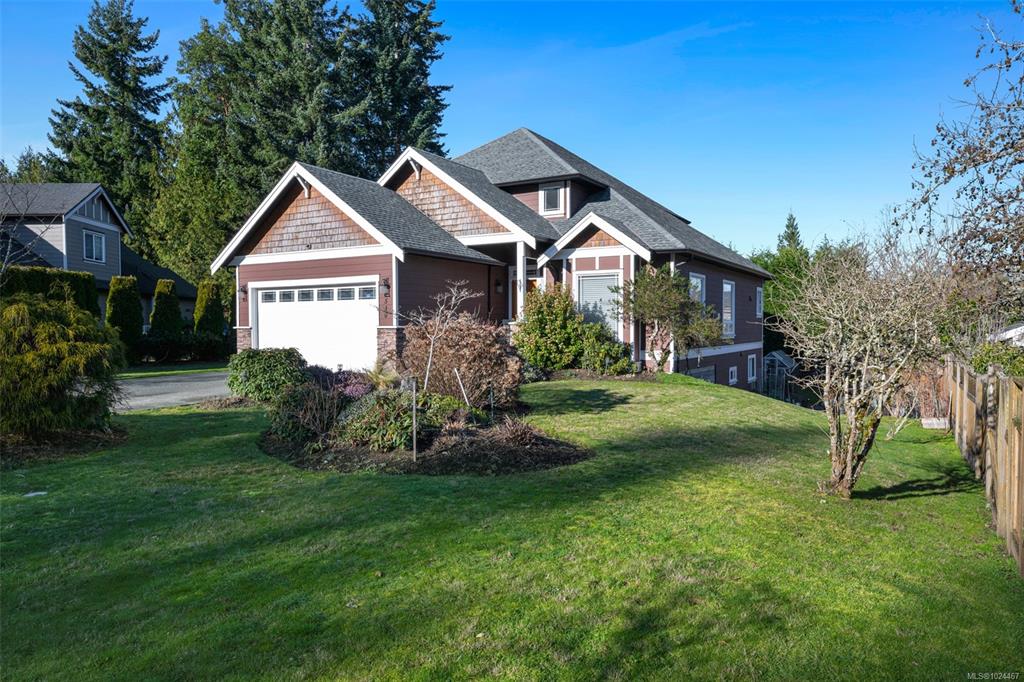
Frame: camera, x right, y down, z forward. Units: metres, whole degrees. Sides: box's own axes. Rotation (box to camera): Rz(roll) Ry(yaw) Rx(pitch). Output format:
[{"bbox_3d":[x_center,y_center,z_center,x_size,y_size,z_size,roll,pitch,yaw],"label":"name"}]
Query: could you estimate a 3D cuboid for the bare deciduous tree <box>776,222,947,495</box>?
[{"bbox_3d":[3.320,0.197,6.506,1.650,2.530,1.650,0,1,0],"label":"bare deciduous tree"}]

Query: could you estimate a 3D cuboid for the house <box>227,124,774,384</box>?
[{"bbox_3d":[0.844,-2.716,24.251,13.100,9.400,16.800,1,1,30],"label":"house"}]

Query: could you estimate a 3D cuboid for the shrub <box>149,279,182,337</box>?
[{"bbox_3d":[-12.999,-0.754,25.590,1.180,3.120,1.200,0,1,0],"label":"shrub"}]

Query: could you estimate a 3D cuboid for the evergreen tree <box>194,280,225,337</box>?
[{"bbox_3d":[-12.013,-0.811,27.089,1.120,3.170,1.150,0,1,0],"label":"evergreen tree"}]

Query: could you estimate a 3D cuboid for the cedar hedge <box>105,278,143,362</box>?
[{"bbox_3d":[-13.777,-0.729,24.190,1.220,3.130,1.220,0,1,0],"label":"cedar hedge"}]

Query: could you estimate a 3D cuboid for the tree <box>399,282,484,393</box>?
[{"bbox_3d":[-1.064,0.041,10.303,1.250,1.880,1.100,0,1,0],"label":"tree"}]

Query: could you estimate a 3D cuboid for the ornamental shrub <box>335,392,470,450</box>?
[{"bbox_3d":[-1.323,0.903,8.121,1.550,0.650,1.300,0,1,0],"label":"ornamental shrub"}]

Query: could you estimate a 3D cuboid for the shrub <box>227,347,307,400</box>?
[{"bbox_3d":[-4.749,0.609,13.216,1.500,1.020,1.400,0,1,0],"label":"shrub"}]

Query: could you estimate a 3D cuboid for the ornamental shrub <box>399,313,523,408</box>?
[{"bbox_3d":[-0.906,0.315,12.009,2.150,1.620,1.900,0,1,0],"label":"ornamental shrub"}]

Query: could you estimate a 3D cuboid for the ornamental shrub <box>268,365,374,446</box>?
[{"bbox_3d":[-2.416,0.765,8.718,1.350,0.900,1.200,0,1,0],"label":"ornamental shrub"}]

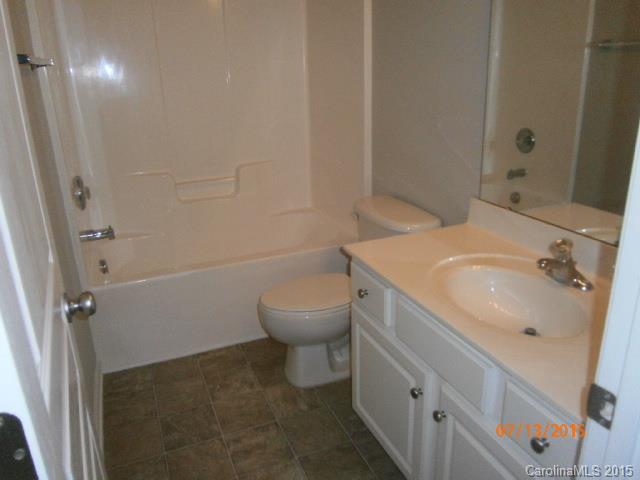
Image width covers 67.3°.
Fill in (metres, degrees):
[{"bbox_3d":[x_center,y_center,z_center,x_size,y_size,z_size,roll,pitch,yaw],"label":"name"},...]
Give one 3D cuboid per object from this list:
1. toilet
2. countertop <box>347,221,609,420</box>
[{"bbox_3d":[0.091,0.251,2.337,0.765,0.755,0.485,-9,20,-21],"label":"toilet"},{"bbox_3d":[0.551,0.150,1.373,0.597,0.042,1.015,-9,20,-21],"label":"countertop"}]

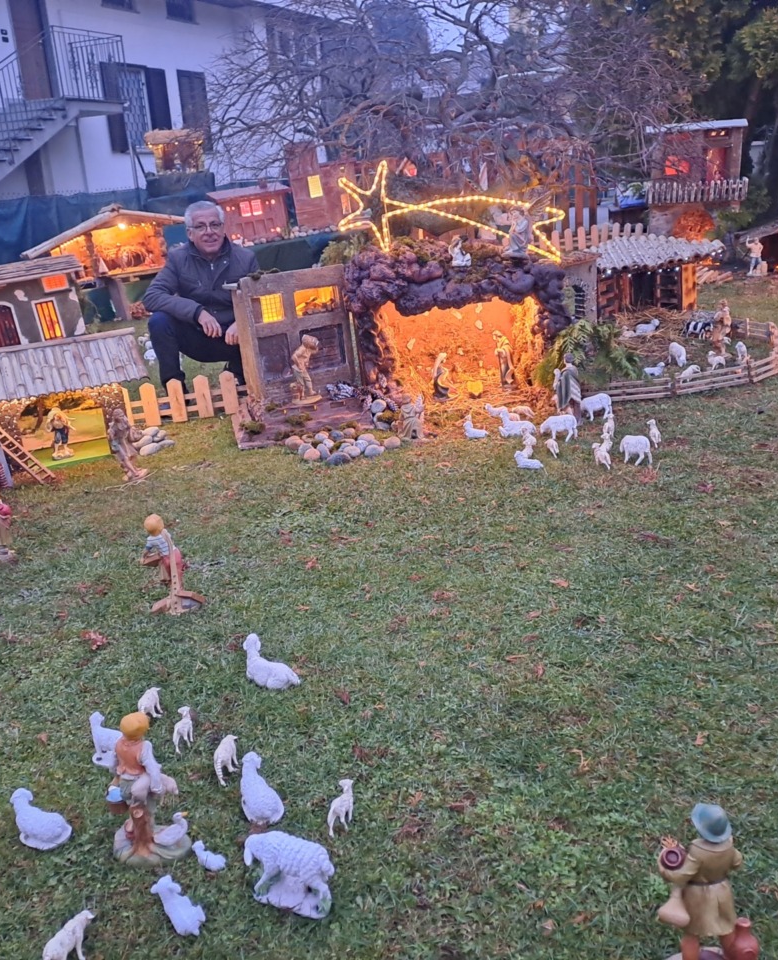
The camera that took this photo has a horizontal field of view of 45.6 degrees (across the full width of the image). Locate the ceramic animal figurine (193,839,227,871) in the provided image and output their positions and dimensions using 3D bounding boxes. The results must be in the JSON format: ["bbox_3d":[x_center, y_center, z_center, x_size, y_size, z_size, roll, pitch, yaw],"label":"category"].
[{"bbox_3d":[-0.295,0.617,1.530,0.054,0.039,0.031,-1,18,10],"label":"ceramic animal figurine"}]

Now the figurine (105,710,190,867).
[{"bbox_3d":[-0.410,0.503,1.543,0.129,0.262,0.114,-2,18,5],"label":"figurine"}]

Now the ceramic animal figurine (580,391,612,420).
[{"bbox_3d":[0.912,-0.333,4.122,0.155,0.112,0.057,-7,18,-10],"label":"ceramic animal figurine"}]

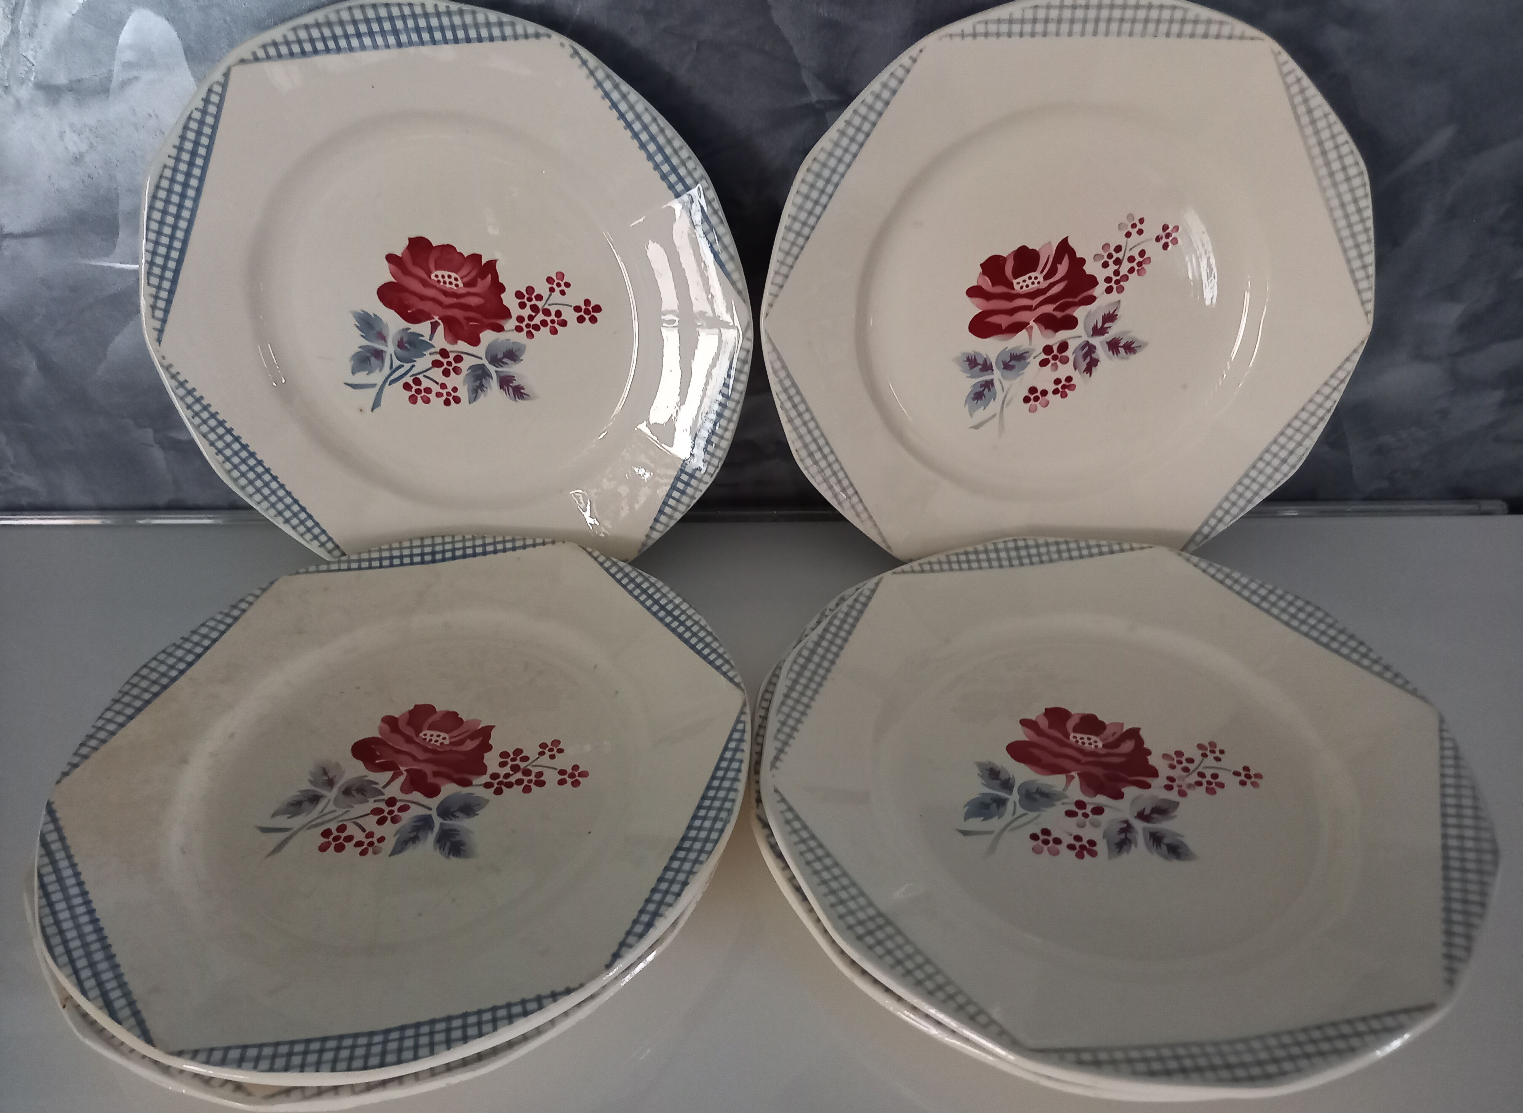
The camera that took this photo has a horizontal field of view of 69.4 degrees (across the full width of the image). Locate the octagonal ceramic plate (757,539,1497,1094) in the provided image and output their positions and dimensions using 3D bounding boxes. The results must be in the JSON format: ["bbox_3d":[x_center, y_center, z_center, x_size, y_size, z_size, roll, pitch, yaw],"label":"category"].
[{"bbox_3d":[0.120,0.074,0.385,0.237,0.025,0.237,-2,39,0],"label":"octagonal ceramic plate"}]

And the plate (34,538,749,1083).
[{"bbox_3d":[-0.120,0.073,0.388,0.237,0.025,0.237,-2,39,0],"label":"plate"}]

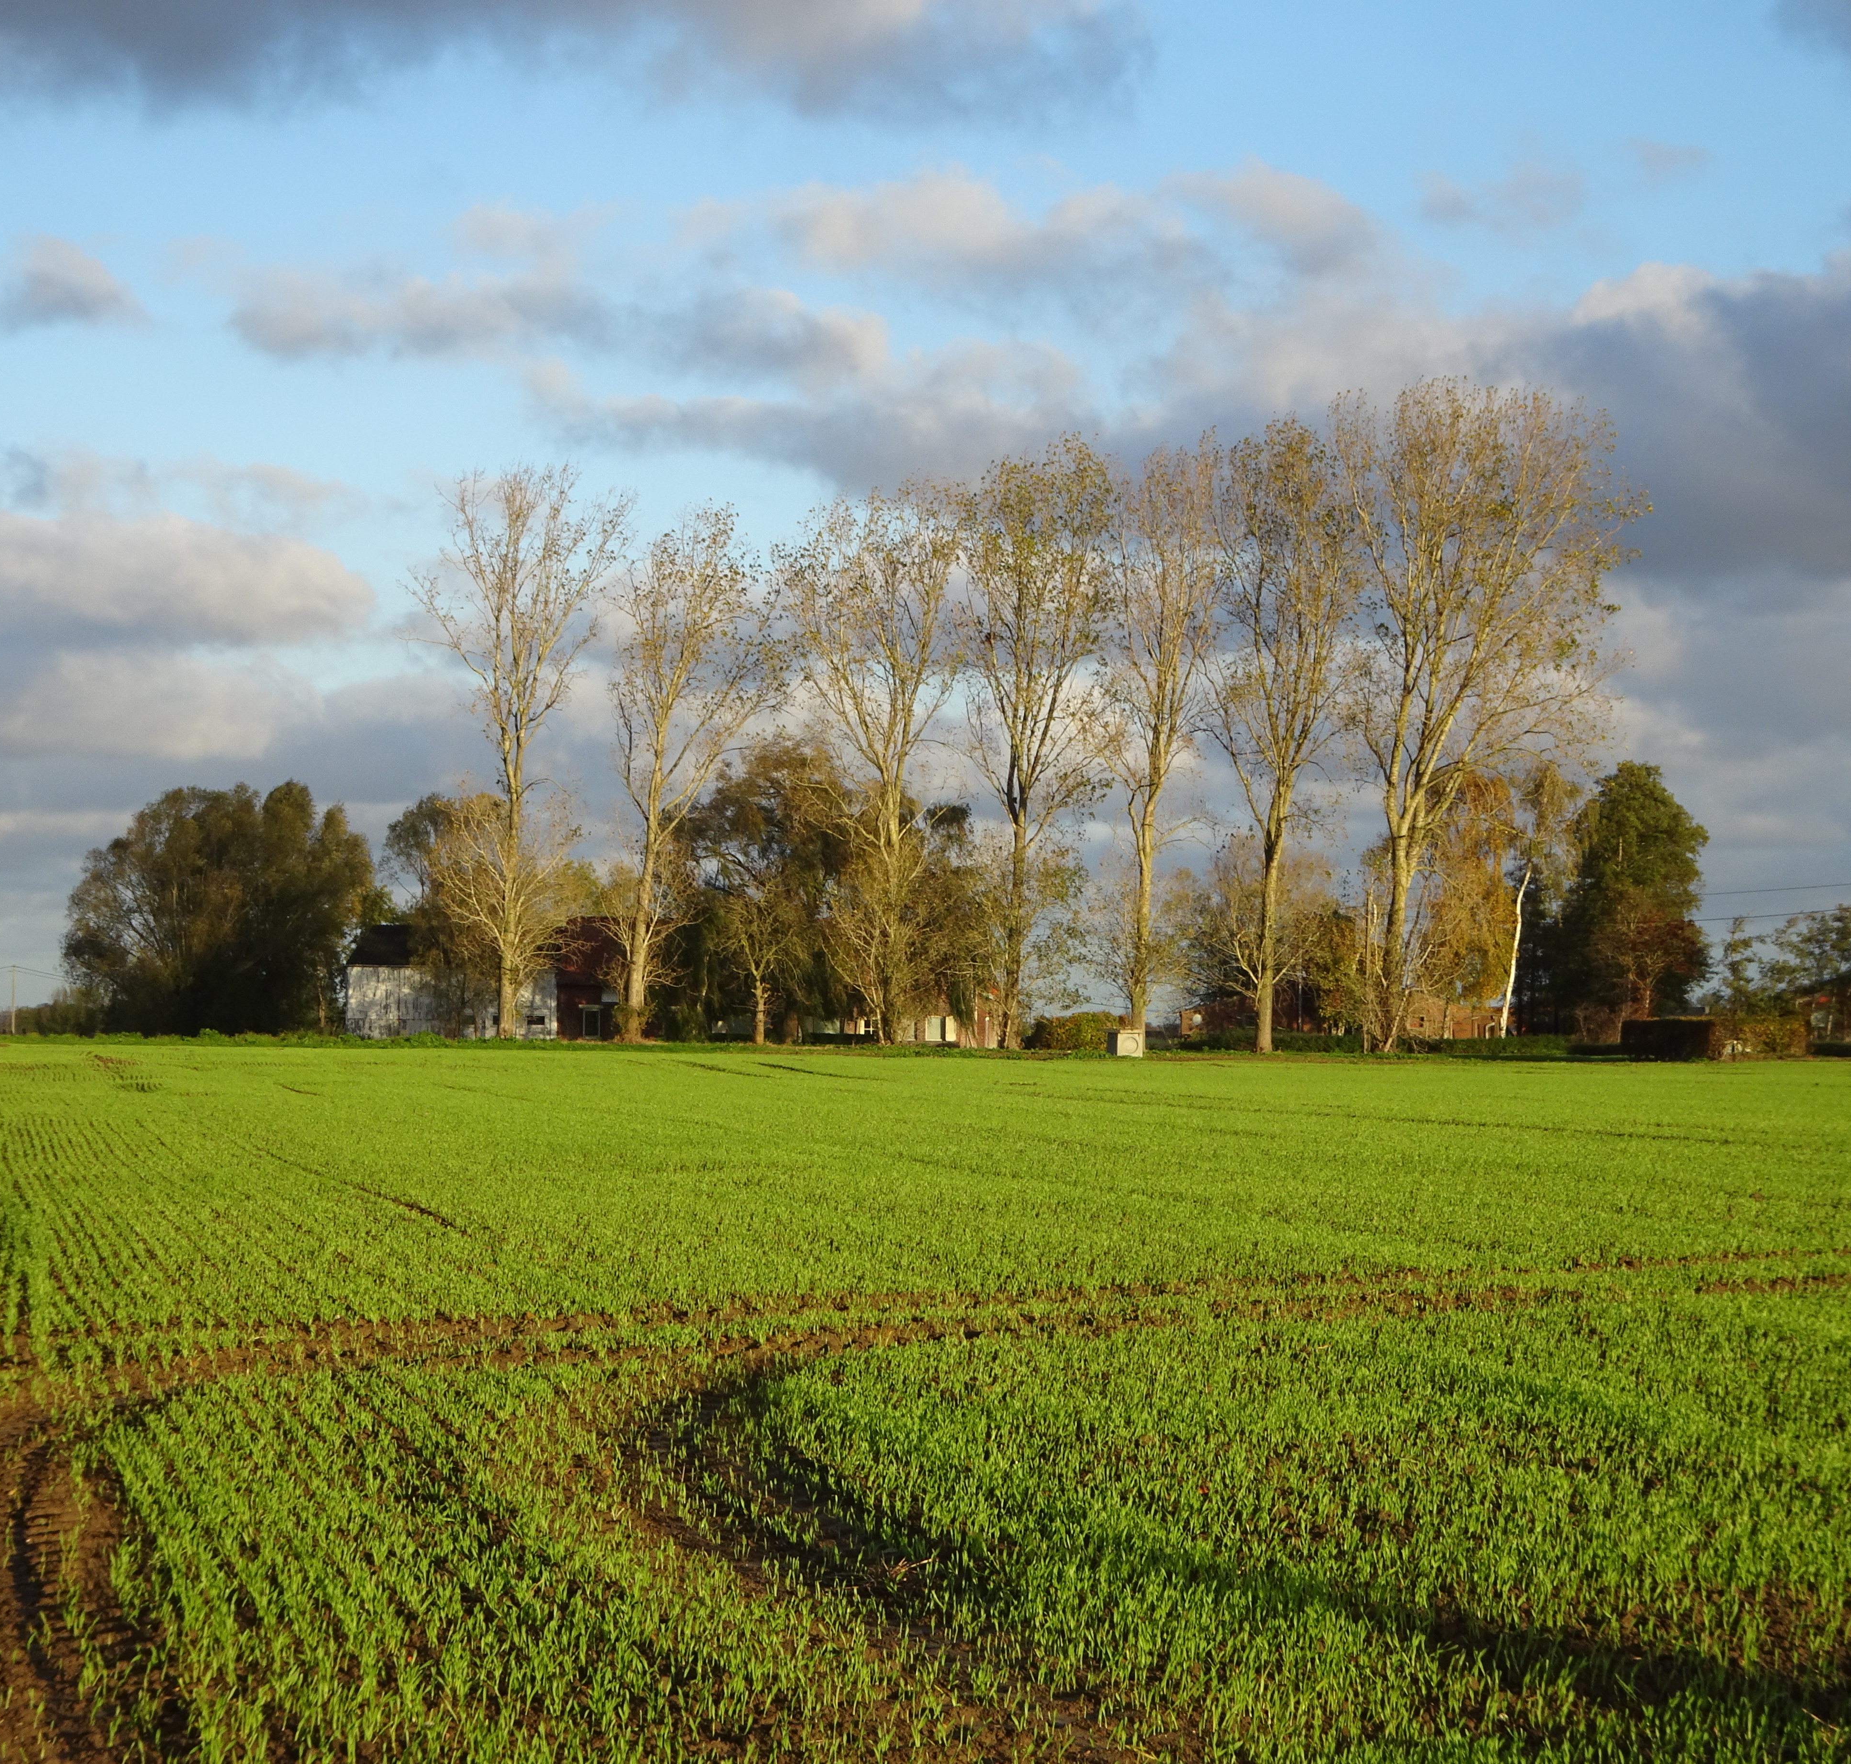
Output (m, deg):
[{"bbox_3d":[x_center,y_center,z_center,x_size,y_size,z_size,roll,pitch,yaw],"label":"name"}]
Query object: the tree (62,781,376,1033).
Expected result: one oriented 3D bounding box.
[{"bbox_3d":[-35.724,1.442,258.000,15.908,13.024,13.500,0,-1,0],"label":"tree"}]

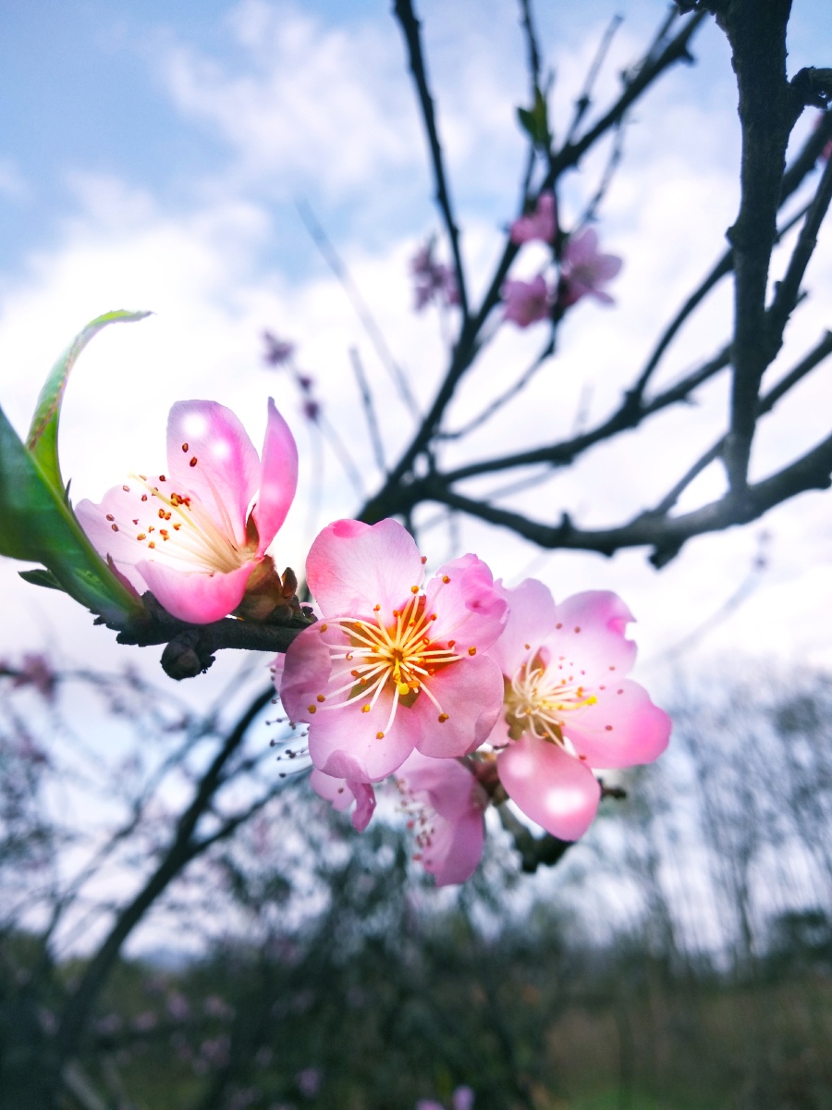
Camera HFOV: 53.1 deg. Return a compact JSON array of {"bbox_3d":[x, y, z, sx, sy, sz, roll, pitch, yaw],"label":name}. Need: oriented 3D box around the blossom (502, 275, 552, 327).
[{"bbox_3d":[0.058,-0.134,0.440,0.025,0.026,0.016,-12,-11,22],"label":"blossom"}]

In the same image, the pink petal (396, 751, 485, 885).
[{"bbox_3d":[0.003,0.045,0.147,0.016,0.026,0.026,-8,-22,-24],"label":"pink petal"}]

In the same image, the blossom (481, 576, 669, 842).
[{"bbox_3d":[0.026,0.026,0.140,0.031,0.039,0.019,10,-9,-18],"label":"blossom"}]

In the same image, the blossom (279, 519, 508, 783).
[{"bbox_3d":[-0.004,0.014,0.130,0.034,0.039,0.020,2,11,-3],"label":"blossom"}]

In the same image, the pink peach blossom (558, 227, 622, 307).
[{"bbox_3d":[0.092,-0.151,0.440,0.032,0.036,0.018,15,-16,-28],"label":"pink peach blossom"}]

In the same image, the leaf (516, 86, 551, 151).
[{"bbox_3d":[0.064,-0.236,0.450,0.017,0.031,0.015,-9,-28,17],"label":"leaf"}]

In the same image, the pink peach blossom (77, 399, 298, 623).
[{"bbox_3d":[-0.036,-0.006,0.132,0.020,0.032,0.033,32,-40,-30],"label":"pink peach blossom"}]

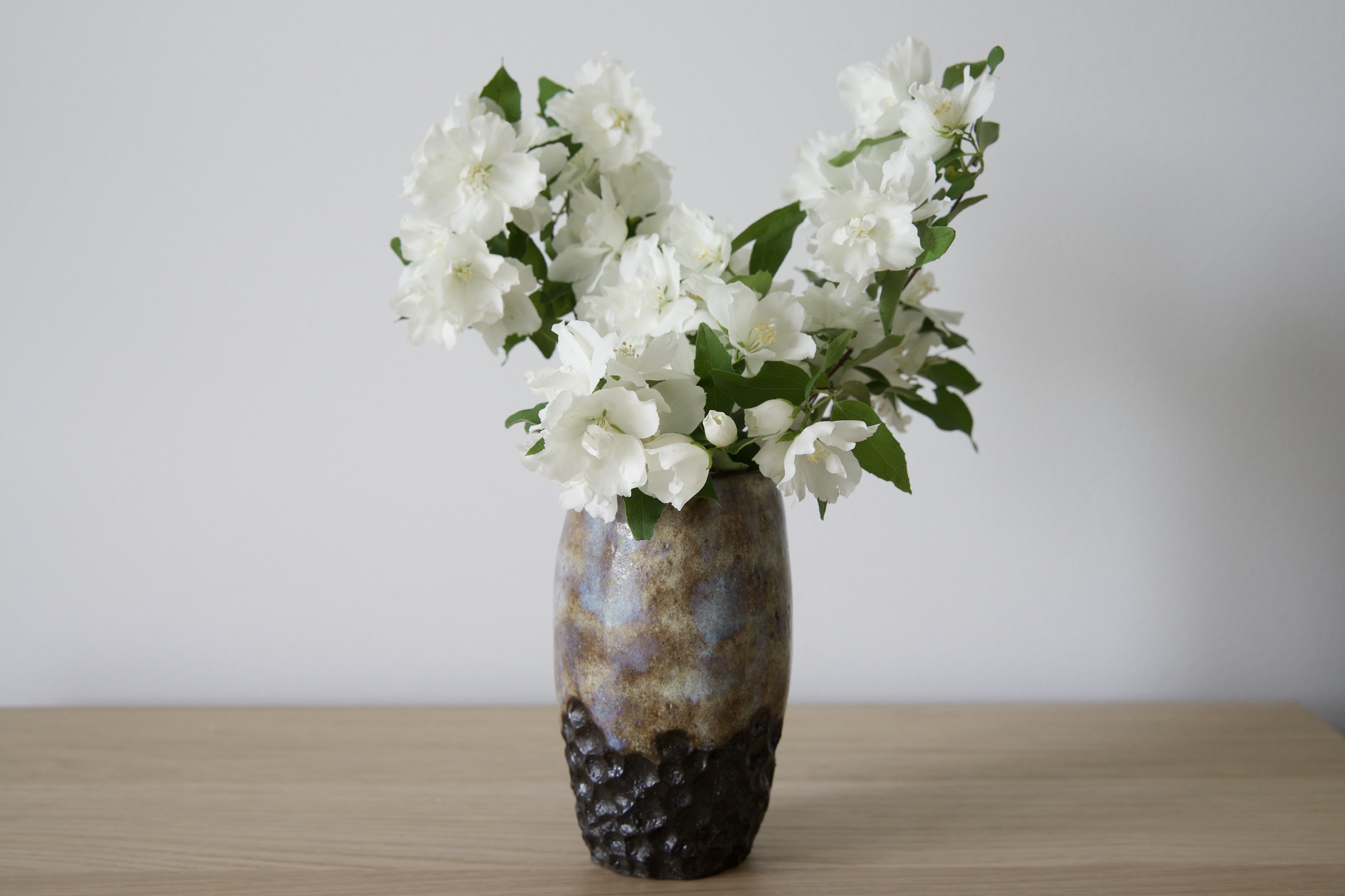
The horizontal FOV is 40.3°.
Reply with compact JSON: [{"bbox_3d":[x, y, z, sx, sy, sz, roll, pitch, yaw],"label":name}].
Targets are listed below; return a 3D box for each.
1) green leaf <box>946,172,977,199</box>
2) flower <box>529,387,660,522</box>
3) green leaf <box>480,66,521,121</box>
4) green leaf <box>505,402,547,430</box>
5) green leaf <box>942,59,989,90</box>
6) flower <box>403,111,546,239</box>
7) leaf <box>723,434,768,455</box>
[{"bbox_3d":[0.138,-0.126,0.875,0.018,0.005,0.012,-34,52,-16],"label":"green leaf"},{"bbox_3d":[-0.032,0.003,0.745,0.052,0.053,0.030,-1,7,-6],"label":"flower"},{"bbox_3d":[-0.070,-0.145,0.752,0.018,0.025,0.009,0,4,-6],"label":"green leaf"},{"bbox_3d":[-0.057,-0.013,0.737,0.023,0.011,0.012,-18,-21,6],"label":"green leaf"},{"bbox_3d":[0.120,-0.153,0.752,0.021,0.012,0.010,-18,6,0],"label":"green leaf"},{"bbox_3d":[-0.092,-0.126,0.845,0.061,0.057,0.036,-1,-3,-6],"label":"flower"},{"bbox_3d":[0.029,-0.002,0.705,0.020,0.008,0.010,-29,16,-27],"label":"leaf"}]

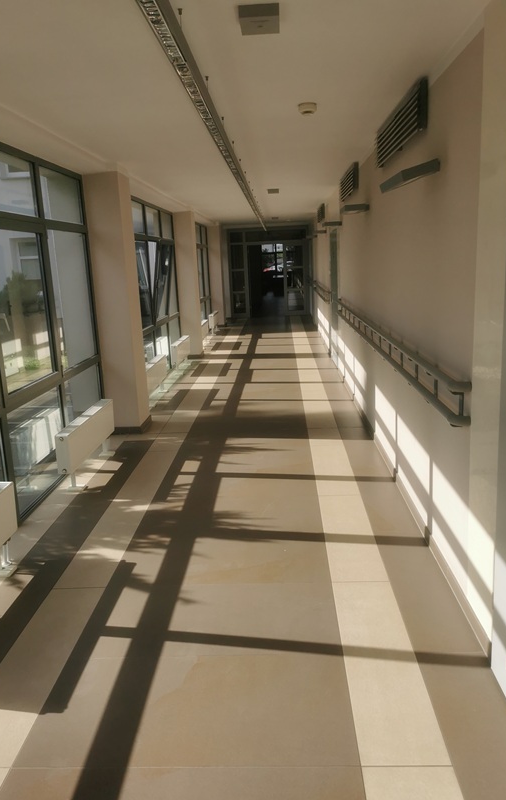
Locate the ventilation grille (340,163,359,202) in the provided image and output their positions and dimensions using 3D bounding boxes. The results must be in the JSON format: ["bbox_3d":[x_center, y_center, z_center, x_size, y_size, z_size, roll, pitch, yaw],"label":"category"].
[{"bbox_3d":[1.058,-2.380,6.884,0.055,0.260,1.340,-2,13,3],"label":"ventilation grille"}]

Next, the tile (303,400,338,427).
[{"bbox_3d":[0.712,0.146,6.723,0.295,0.010,1.210,-2,13,3],"label":"tile"}]

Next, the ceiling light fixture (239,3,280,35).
[{"bbox_3d":[0.027,-1.444,2.371,0.148,0.042,0.185,-2,13,3],"label":"ceiling light fixture"}]

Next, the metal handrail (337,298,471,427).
[{"bbox_3d":[1.026,-0.609,5.442,0.090,0.200,5.640,-2,13,3],"label":"metal handrail"}]

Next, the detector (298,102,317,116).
[{"bbox_3d":[0.336,-1.782,3.832,0.107,0.055,0.107,-2,13,3],"label":"detector"}]

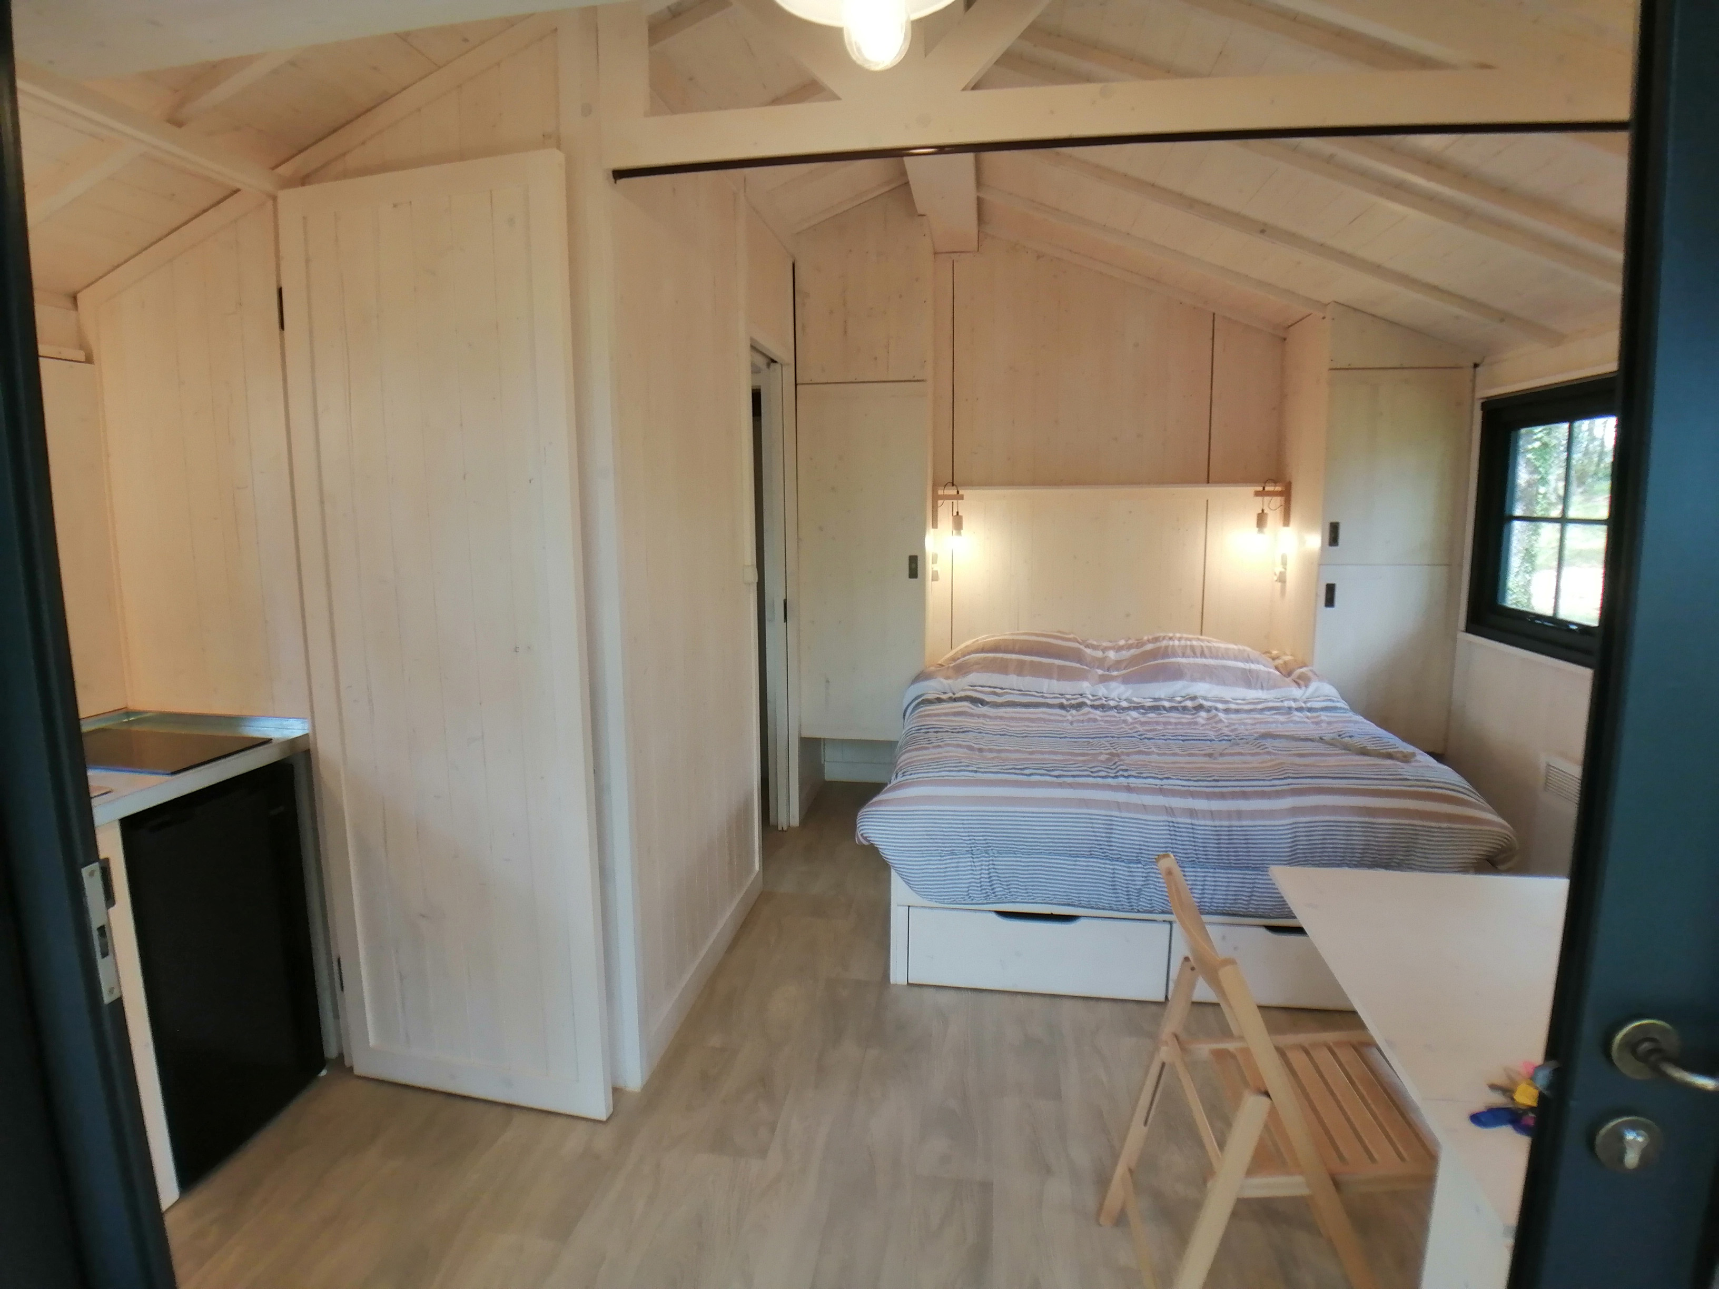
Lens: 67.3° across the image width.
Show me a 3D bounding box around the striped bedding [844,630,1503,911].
[{"bbox_3d":[0.951,0.348,4.491,1.651,0.514,2.343,1,7,6],"label":"striped bedding"}]

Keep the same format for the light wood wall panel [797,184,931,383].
[{"bbox_3d":[0.009,-1.350,4.876,0.514,0.712,0.027,1,7,6],"label":"light wood wall panel"}]

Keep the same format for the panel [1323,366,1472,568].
[{"bbox_3d":[1.972,-0.649,4.755,0.506,0.718,0.027,1,7,6],"label":"panel"}]

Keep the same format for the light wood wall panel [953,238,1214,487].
[{"bbox_3d":[0.960,-1.222,5.589,1.110,1.059,0.027,1,7,6],"label":"light wood wall panel"}]

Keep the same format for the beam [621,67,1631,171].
[{"bbox_3d":[0.500,-1.053,2.614,2.069,0.134,0.089,1,7,6],"label":"beam"}]

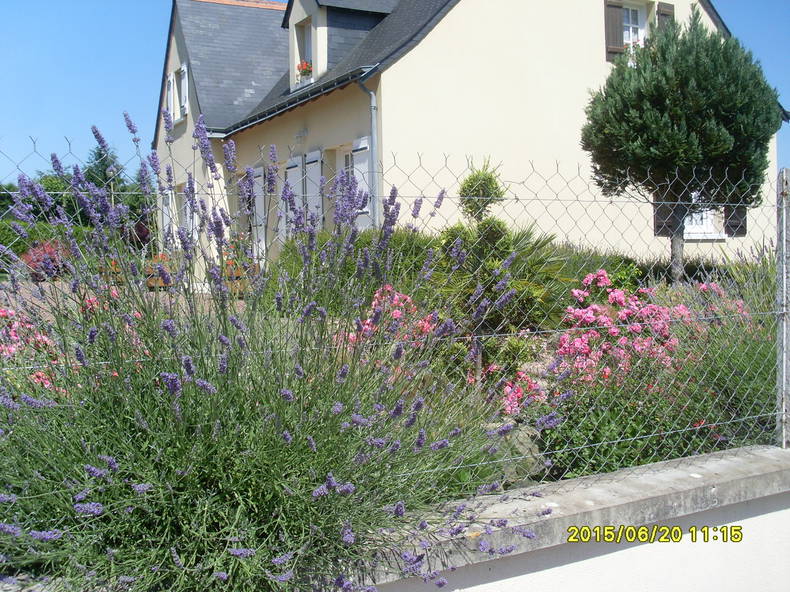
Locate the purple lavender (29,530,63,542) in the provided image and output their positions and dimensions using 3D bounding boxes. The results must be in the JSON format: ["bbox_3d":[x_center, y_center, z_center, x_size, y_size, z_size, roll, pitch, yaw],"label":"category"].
[{"bbox_3d":[-0.629,0.433,1.560,0.062,0.021,0.021,-5,-13,-19],"label":"purple lavender"}]

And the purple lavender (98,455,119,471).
[{"bbox_3d":[-0.542,0.315,1.640,0.048,0.022,0.022,39,-22,23],"label":"purple lavender"}]

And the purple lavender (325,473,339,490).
[{"bbox_3d":[-0.137,0.400,1.870,0.023,0.046,0.023,-21,-28,-8],"label":"purple lavender"}]

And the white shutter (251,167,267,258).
[{"bbox_3d":[-2.747,-1.563,17.600,0.050,2.100,0.720,-2,3,-27],"label":"white shutter"}]

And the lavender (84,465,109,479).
[{"bbox_3d":[-0.561,0.330,1.630,0.050,0.021,0.021,24,-18,-17],"label":"lavender"}]

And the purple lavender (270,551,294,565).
[{"bbox_3d":[-0.230,0.534,1.770,0.051,0.022,0.022,-24,-12,-17],"label":"purple lavender"}]

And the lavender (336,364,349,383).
[{"bbox_3d":[-0.118,0.174,1.950,0.023,0.044,0.023,28,17,-1],"label":"lavender"}]

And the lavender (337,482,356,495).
[{"bbox_3d":[-0.105,0.415,1.870,0.048,0.024,0.024,-9,-14,25],"label":"lavender"}]

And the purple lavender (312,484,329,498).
[{"bbox_3d":[-0.160,0.419,1.860,0.043,0.024,0.024,-28,-9,-27],"label":"purple lavender"}]

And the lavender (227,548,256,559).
[{"bbox_3d":[-0.306,0.517,1.740,0.058,0.020,0.020,6,-17,-17],"label":"lavender"}]

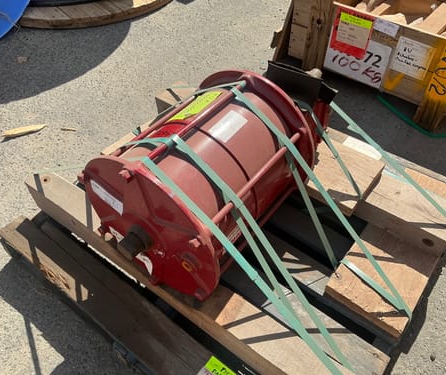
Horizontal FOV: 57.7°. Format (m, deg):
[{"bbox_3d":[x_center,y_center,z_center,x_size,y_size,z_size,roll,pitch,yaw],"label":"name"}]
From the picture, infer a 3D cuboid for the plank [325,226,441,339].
[{"bbox_3d":[0.499,0.273,1.264,0.238,0.041,0.318,30,55,25],"label":"plank"}]

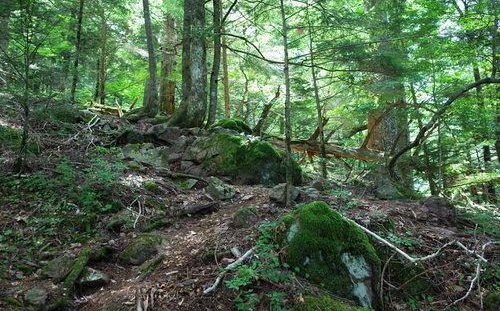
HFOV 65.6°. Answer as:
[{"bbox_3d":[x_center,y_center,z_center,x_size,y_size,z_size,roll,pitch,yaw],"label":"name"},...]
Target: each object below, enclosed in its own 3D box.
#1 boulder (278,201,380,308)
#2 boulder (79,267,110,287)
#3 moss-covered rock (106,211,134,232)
[{"bbox_3d":[0.645,0.804,3.150,0.800,0.860,0.700,0,-2,0],"label":"boulder"},{"bbox_3d":[-1.262,0.982,3.150,0.260,0.160,0.220,0,-2,0],"label":"boulder"},{"bbox_3d":[-1.469,0.748,4.400,0.310,0.240,0.260,0,-2,0],"label":"moss-covered rock"}]

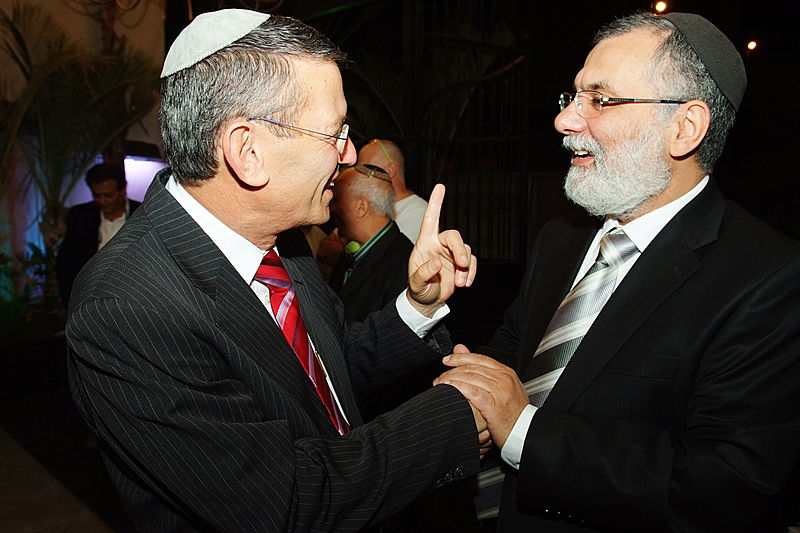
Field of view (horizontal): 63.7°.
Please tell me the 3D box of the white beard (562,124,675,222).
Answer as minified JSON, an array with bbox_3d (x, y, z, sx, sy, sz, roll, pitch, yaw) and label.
[{"bbox_3d":[0.270,-0.115,0.830,0.120,0.125,0.150,3,5,-6],"label":"white beard"}]

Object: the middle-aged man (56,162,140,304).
[{"bbox_3d":[-1.290,0.380,2.980,0.520,1.700,0.320,-1,5,-13],"label":"middle-aged man"}]

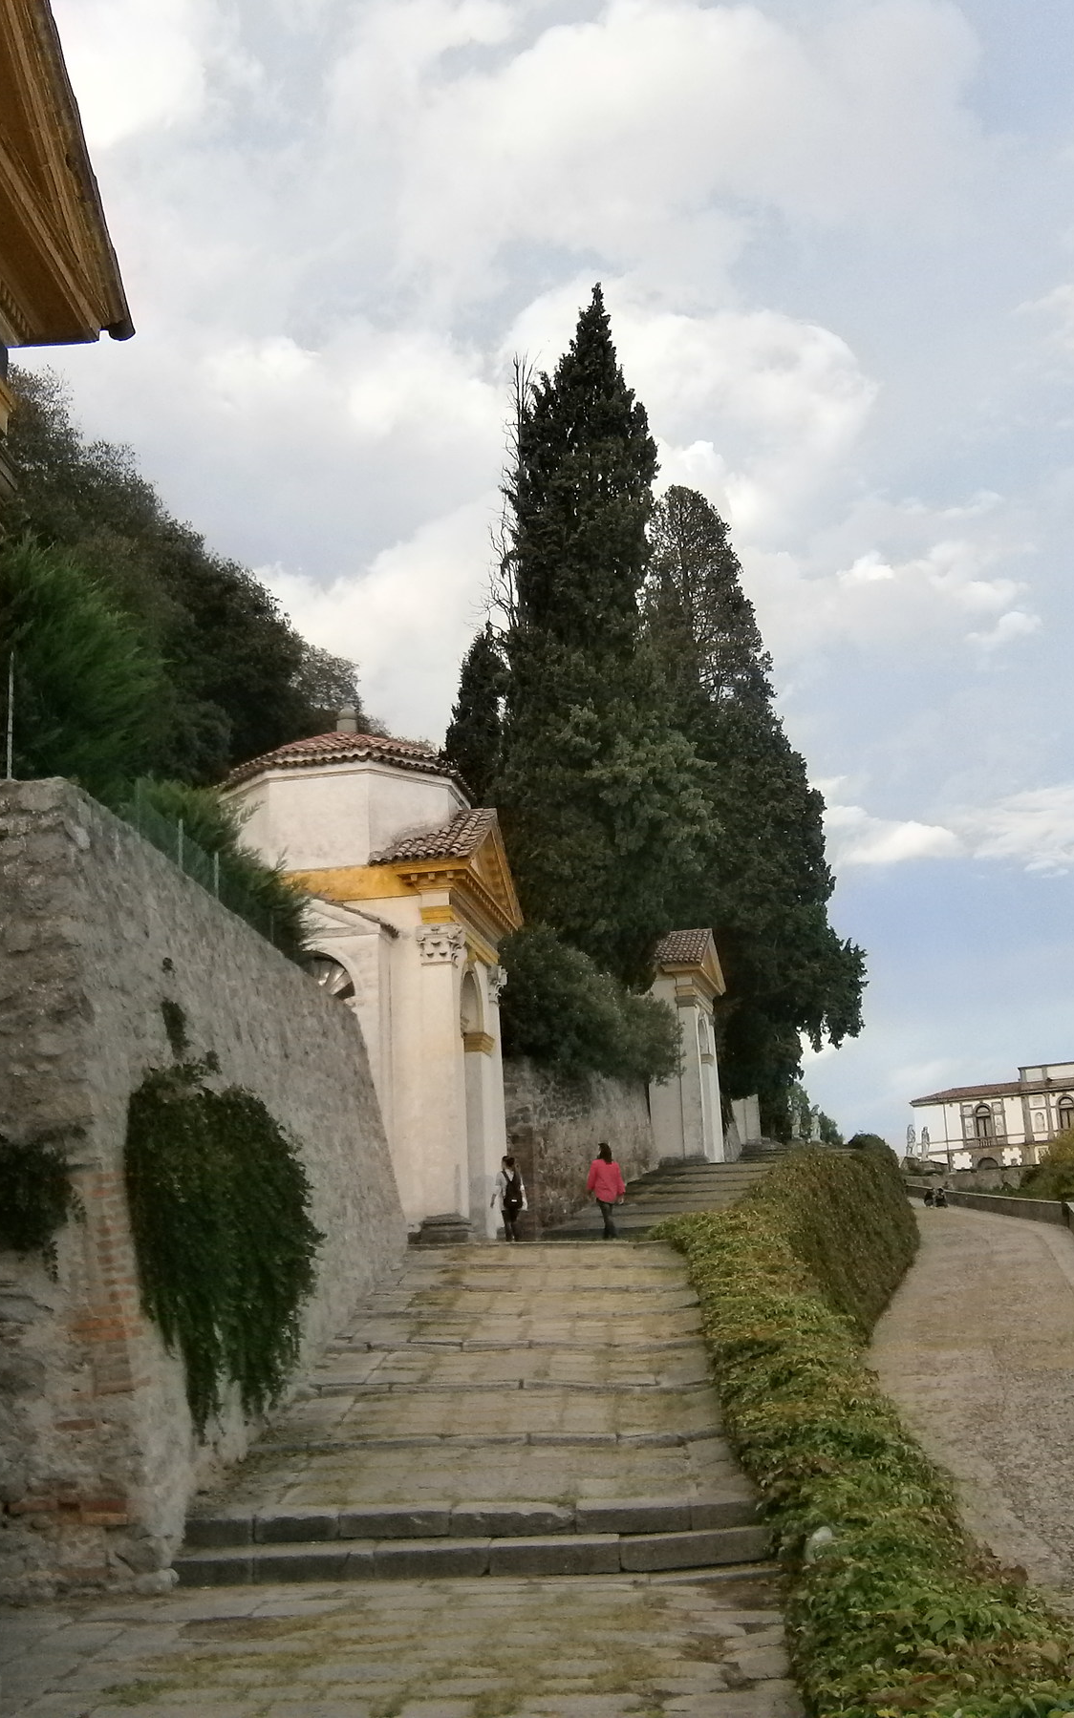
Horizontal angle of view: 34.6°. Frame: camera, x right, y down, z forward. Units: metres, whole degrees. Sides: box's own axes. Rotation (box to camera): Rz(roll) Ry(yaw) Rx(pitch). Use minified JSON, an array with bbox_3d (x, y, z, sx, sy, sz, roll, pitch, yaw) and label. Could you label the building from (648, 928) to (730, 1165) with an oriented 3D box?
[{"bbox_3d":[5.150,6.754,61.303,2.650,8.400,5.500,-7,-15,12],"label":"building"}]

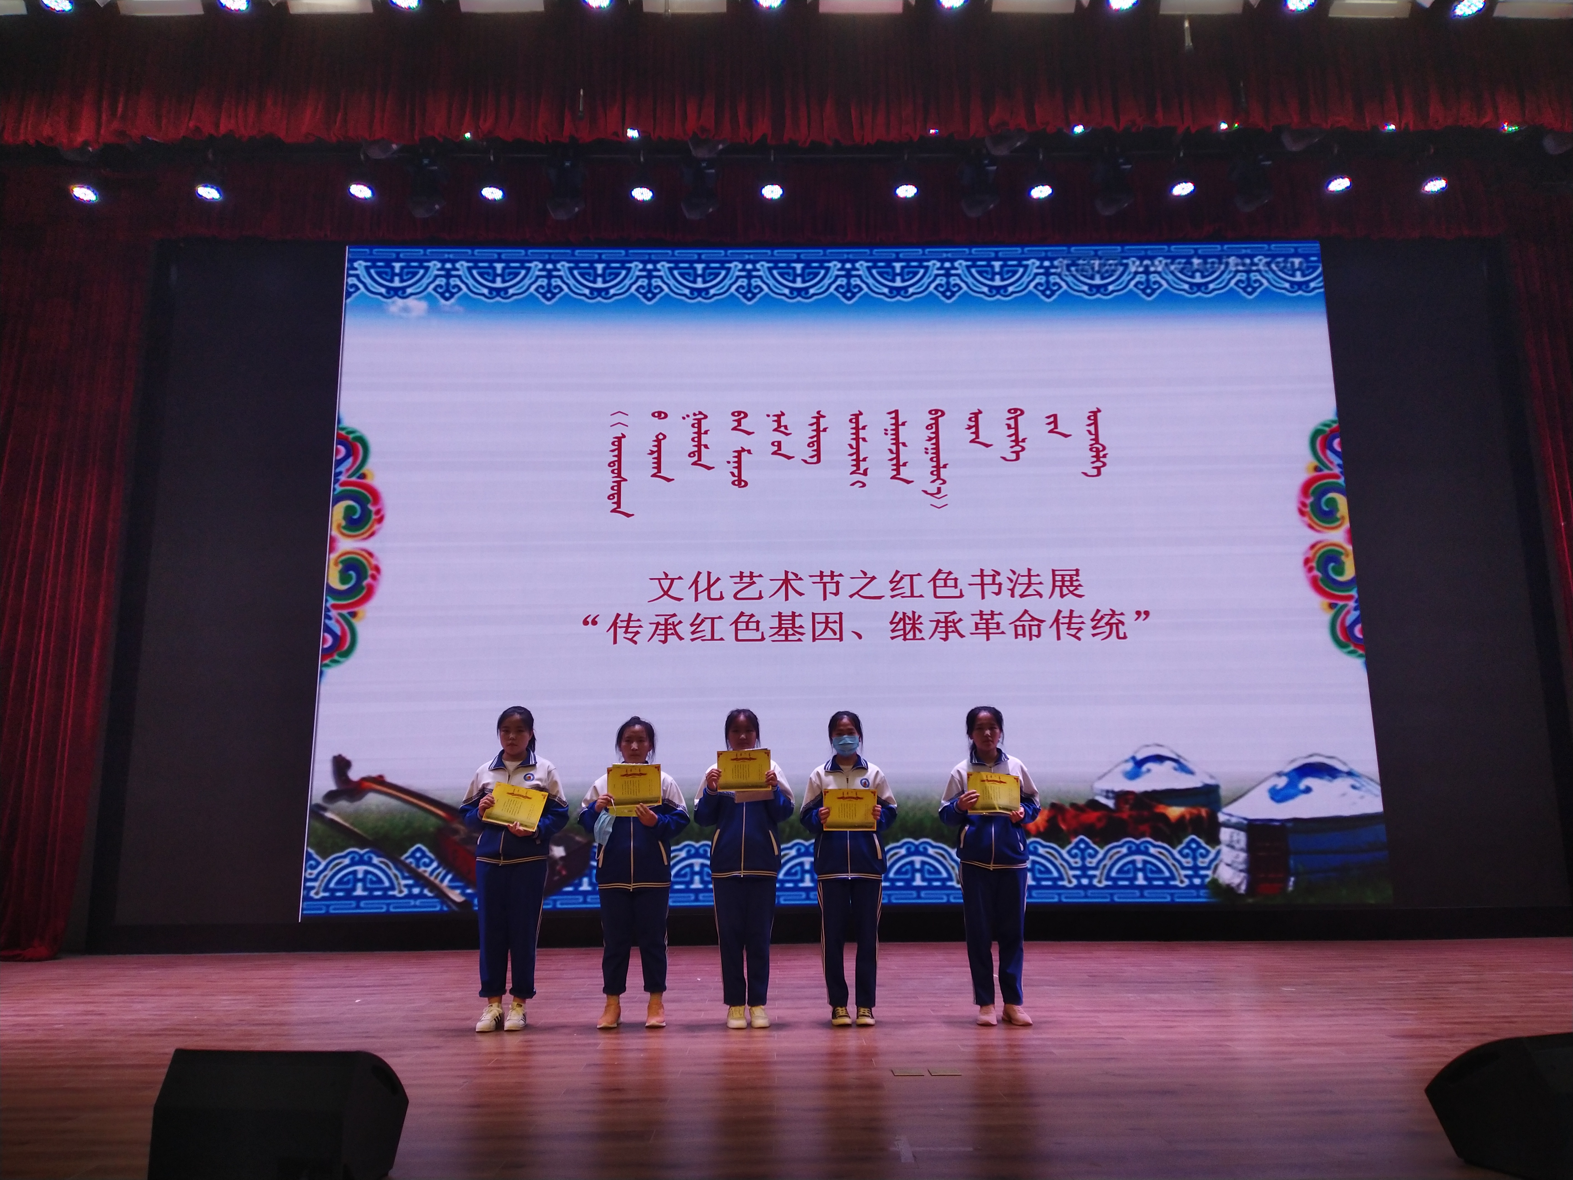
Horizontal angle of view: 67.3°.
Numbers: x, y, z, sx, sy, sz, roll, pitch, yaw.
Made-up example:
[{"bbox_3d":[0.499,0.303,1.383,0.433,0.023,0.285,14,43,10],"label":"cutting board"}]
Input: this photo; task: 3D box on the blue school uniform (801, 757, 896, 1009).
[{"bbox_3d":[0.328,1.504,6.106,0.489,1.274,0.340,0,-12,-1],"label":"blue school uniform"}]

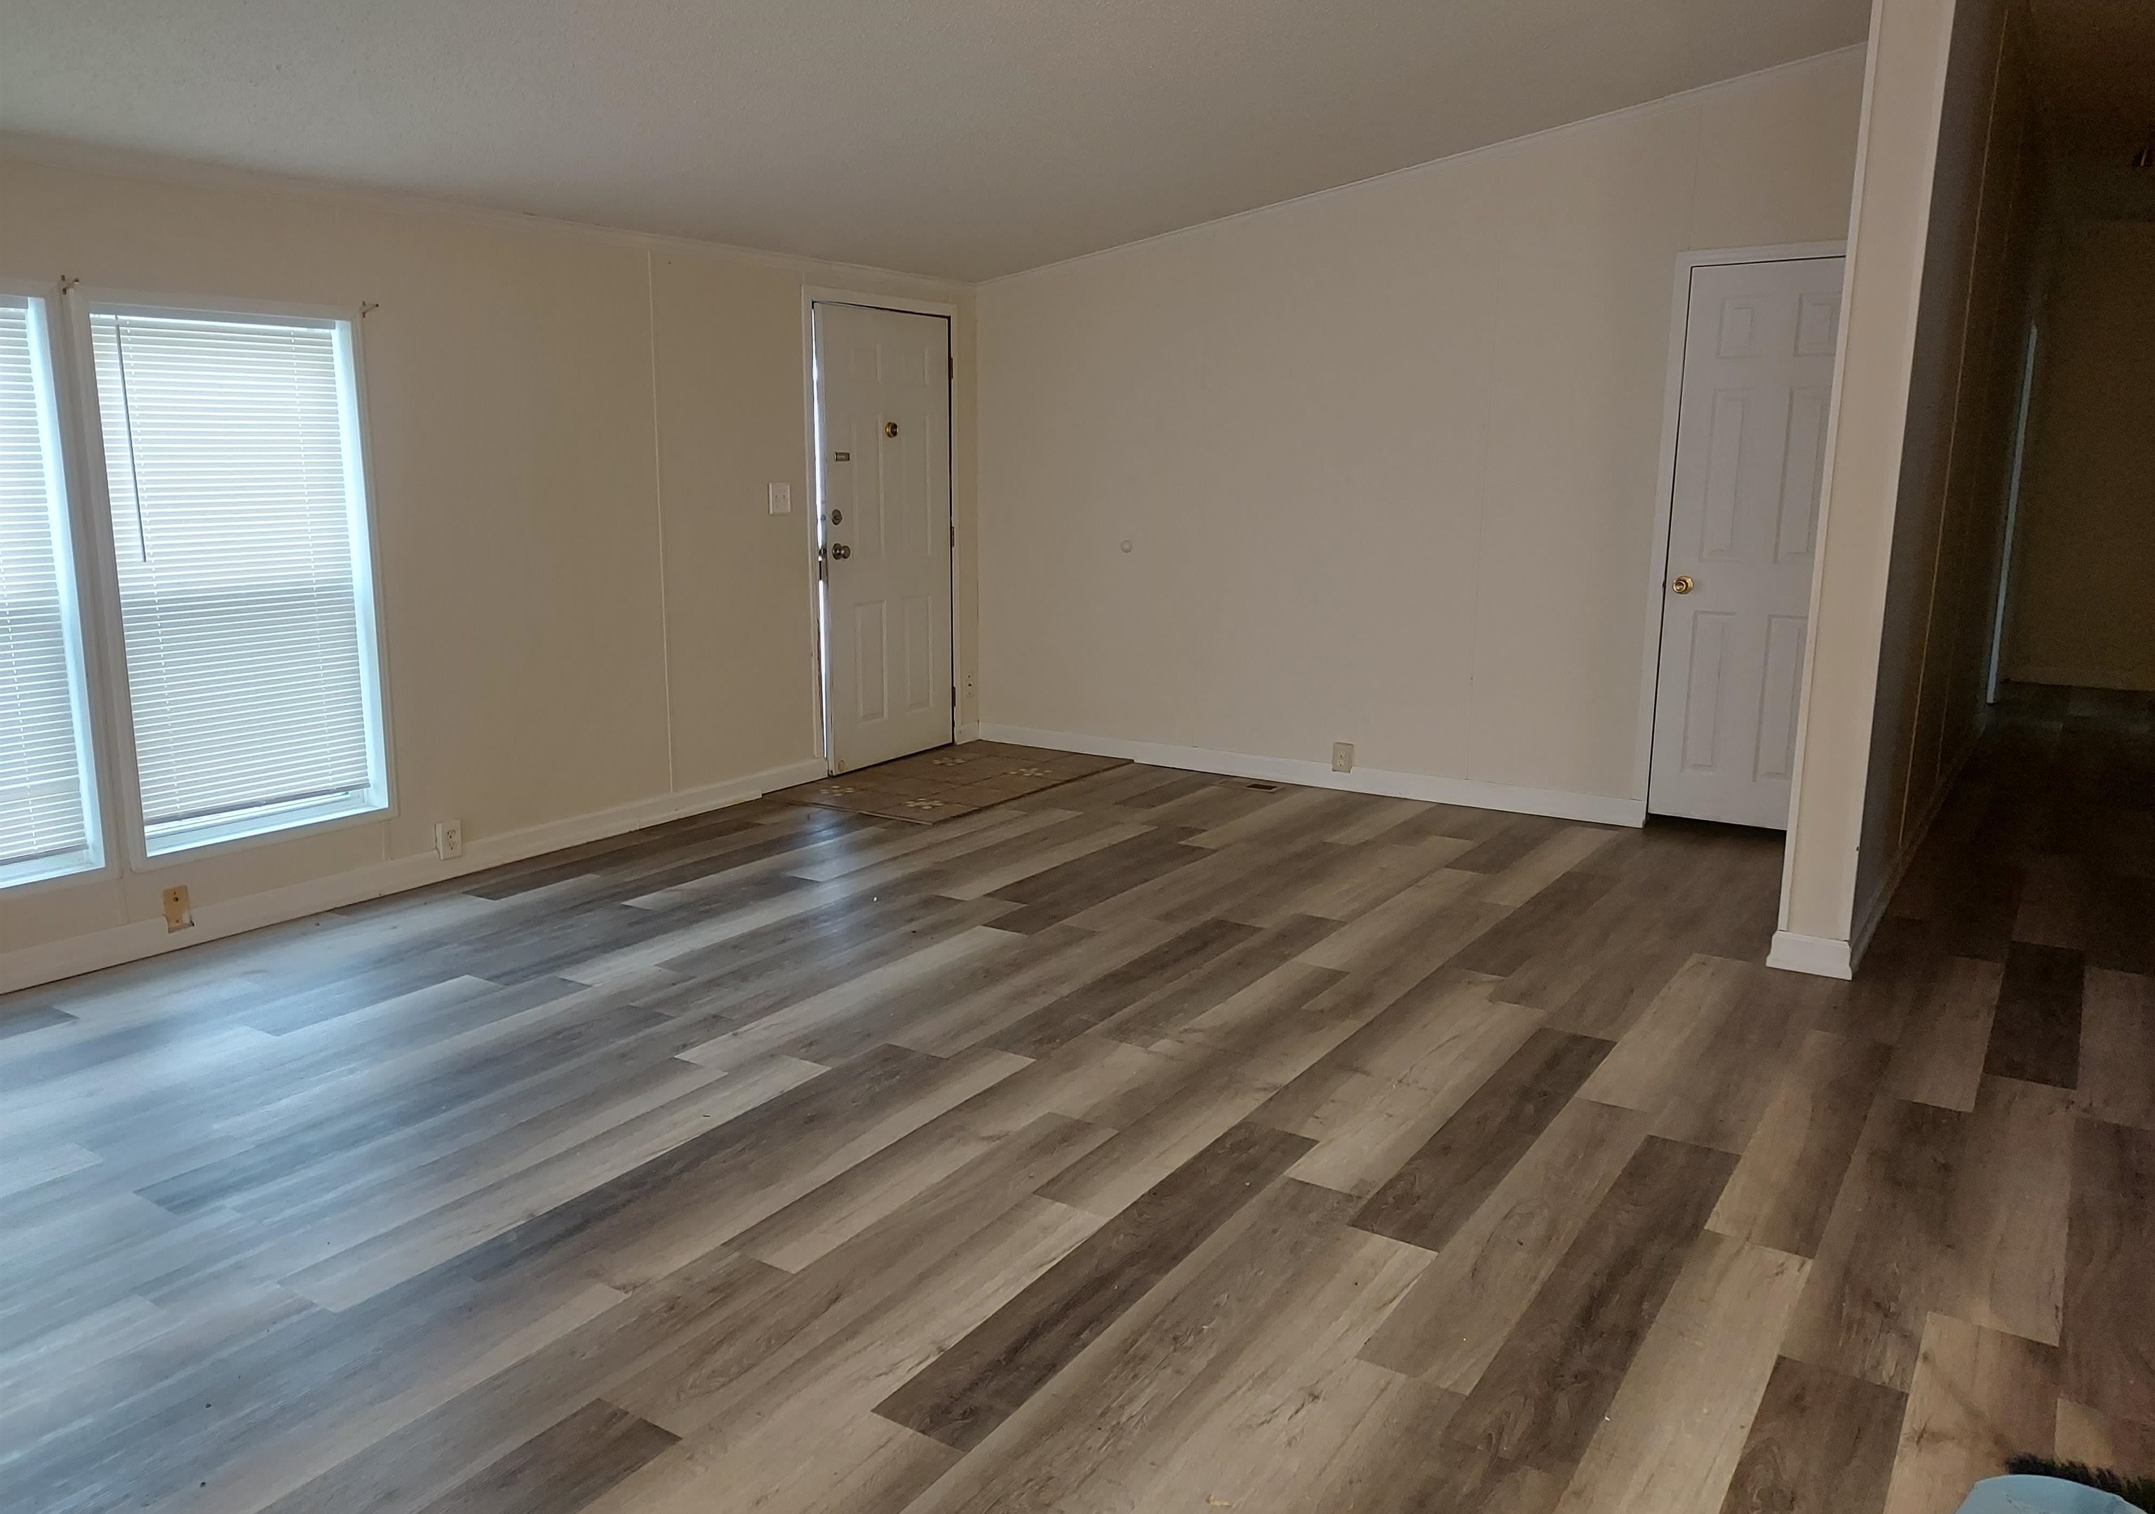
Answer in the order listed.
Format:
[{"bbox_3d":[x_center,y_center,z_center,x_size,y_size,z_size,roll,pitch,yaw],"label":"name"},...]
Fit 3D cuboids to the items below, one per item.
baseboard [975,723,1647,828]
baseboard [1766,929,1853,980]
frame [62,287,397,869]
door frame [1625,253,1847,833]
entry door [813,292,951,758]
[{"bbox_3d":[0.863,0.046,6.857,3.162,0.104,0.018,8,13,32],"label":"baseboard"},{"bbox_3d":[2.050,0.549,4.343,0.216,0.105,0.020,8,13,32],"label":"baseboard"},{"bbox_3d":[-2.440,-0.518,4.547,0.100,1.560,0.822,8,13,32],"label":"frame"},{"bbox_3d":[2.484,-0.741,5.655,0.624,2.019,0.045,8,13,32],"label":"door frame"},{"bbox_3d":[-0.882,-0.973,6.906,0.120,2.035,1.007,8,13,32],"label":"entry door"}]

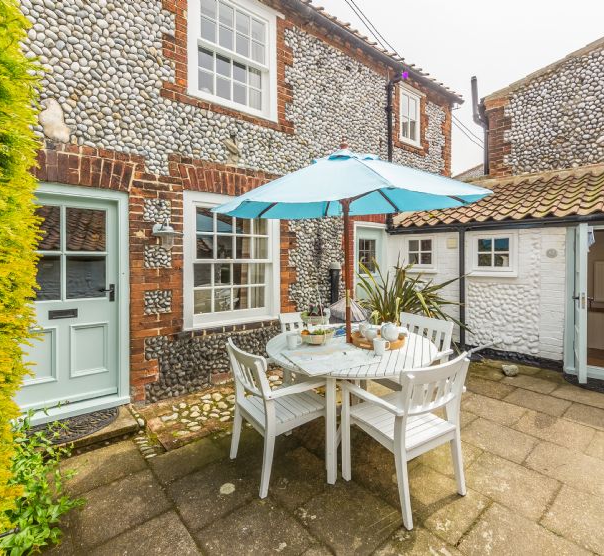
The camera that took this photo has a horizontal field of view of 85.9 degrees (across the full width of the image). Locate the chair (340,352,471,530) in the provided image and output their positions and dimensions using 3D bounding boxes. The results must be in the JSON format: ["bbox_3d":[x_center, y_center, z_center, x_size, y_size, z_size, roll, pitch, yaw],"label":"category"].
[{"bbox_3d":[0.690,0.940,2.140,0.590,0.890,0.590,-2,3,-32],"label":"chair"}]

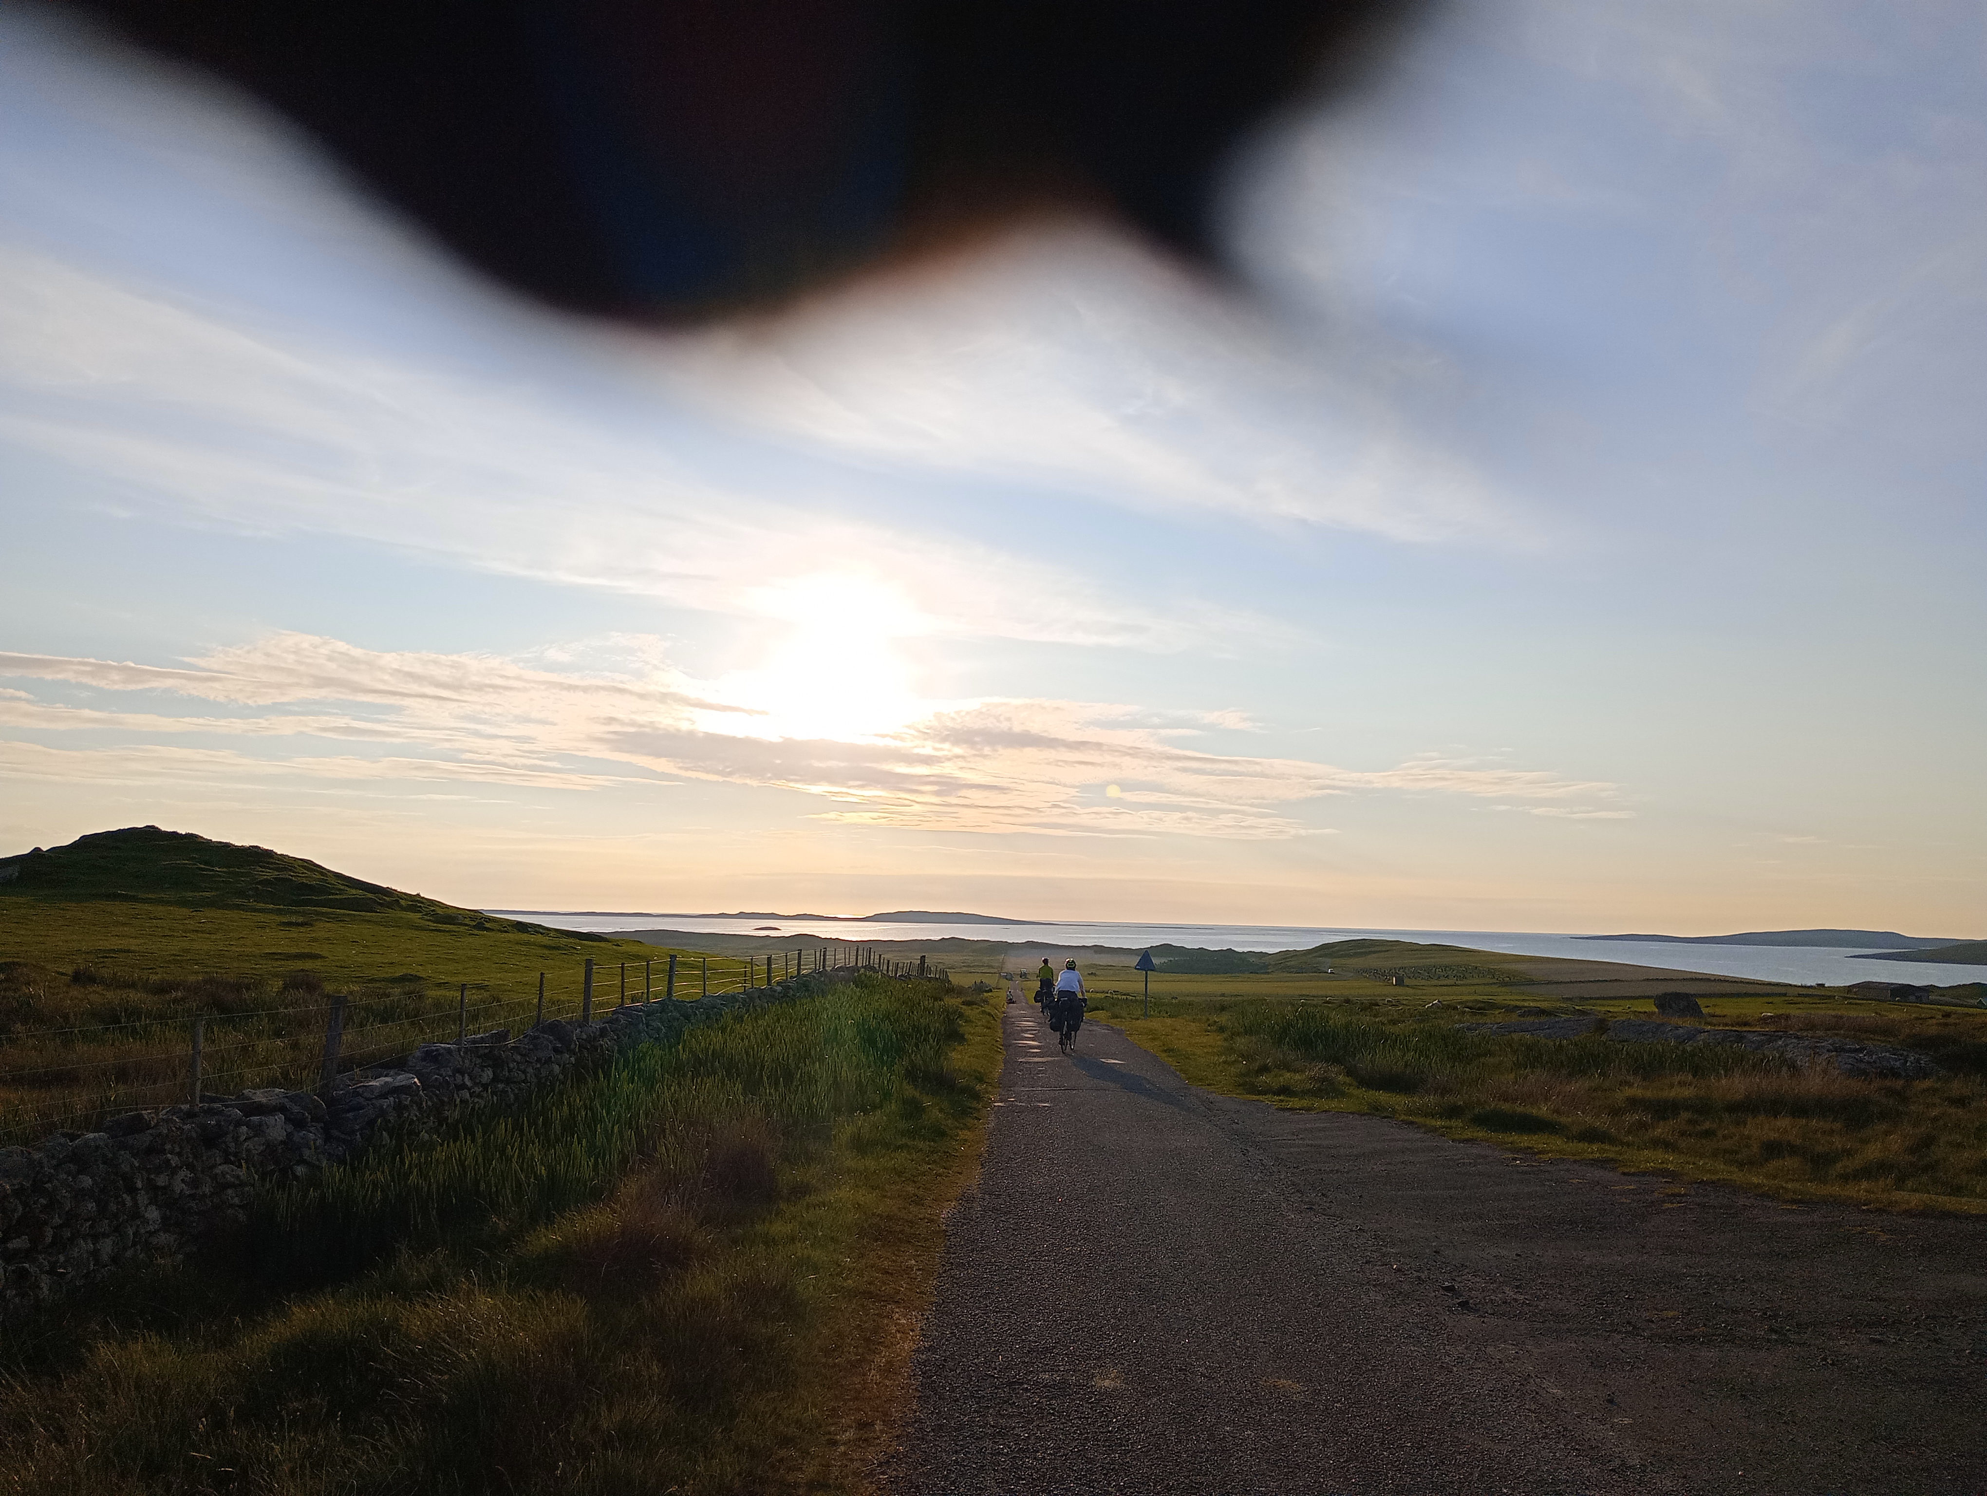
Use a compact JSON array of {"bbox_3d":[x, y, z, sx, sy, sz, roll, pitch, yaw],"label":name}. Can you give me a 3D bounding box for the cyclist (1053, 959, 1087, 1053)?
[{"bbox_3d":[1.365,4.646,29.000,0.620,1.710,1.680,1,-6,2],"label":"cyclist"}]

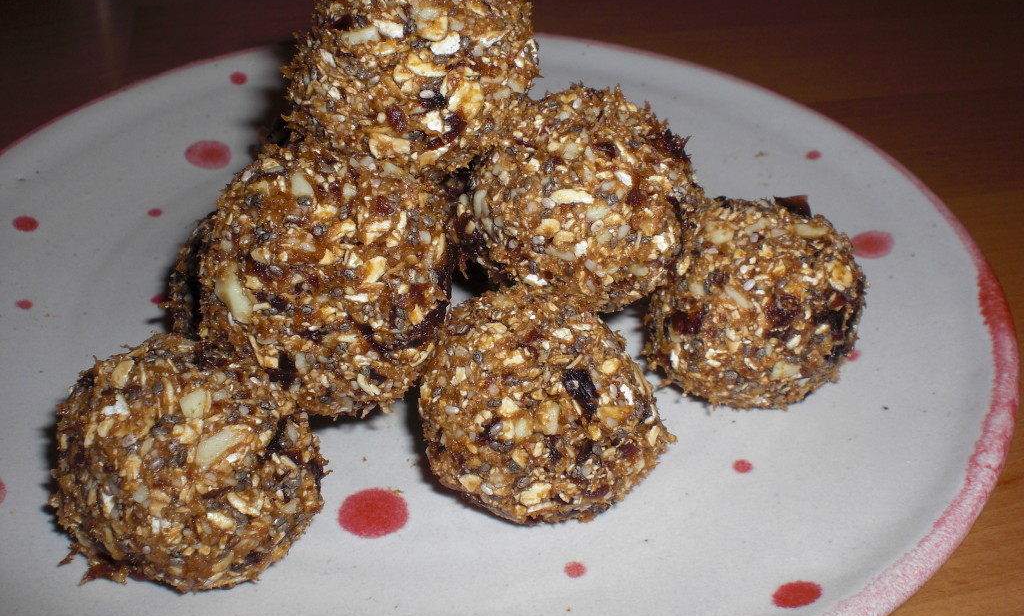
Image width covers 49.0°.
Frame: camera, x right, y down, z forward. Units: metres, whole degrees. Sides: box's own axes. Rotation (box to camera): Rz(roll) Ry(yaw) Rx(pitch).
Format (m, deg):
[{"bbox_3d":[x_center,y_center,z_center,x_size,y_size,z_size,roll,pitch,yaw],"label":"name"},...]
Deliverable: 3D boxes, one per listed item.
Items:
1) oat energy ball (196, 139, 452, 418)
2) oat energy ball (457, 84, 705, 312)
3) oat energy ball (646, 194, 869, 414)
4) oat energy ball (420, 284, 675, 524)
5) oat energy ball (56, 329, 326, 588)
[{"bbox_3d":[-0.029,-0.005,0.178,0.041,0.044,0.042,1,38,0],"label":"oat energy ball"},{"bbox_3d":[0.013,-0.020,0.210,0.045,0.042,0.044,1,38,0],"label":"oat energy ball"},{"bbox_3d":[0.047,-0.001,0.220,0.041,0.041,0.041,1,38,0],"label":"oat energy ball"},{"bbox_3d":[0.005,0.017,0.195,0.043,0.041,0.042,1,38,0],"label":"oat energy ball"},{"bbox_3d":[-0.052,0.025,0.184,0.043,0.041,0.042,1,38,0],"label":"oat energy ball"}]

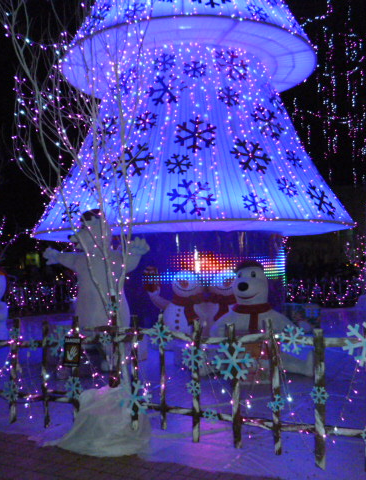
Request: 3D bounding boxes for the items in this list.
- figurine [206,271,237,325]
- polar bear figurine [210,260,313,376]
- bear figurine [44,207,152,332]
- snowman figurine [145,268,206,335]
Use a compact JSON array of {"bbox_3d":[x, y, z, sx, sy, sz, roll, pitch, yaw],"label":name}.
[{"bbox_3d":[0.748,1.117,8.700,0.850,1.150,0.650,-3,-1,0],"label":"figurine"},{"bbox_3d":[0.957,0.959,6.650,1.350,1.380,1.100,-3,-1,18],"label":"polar bear figurine"},{"bbox_3d":[-1.161,0.676,6.950,0.900,2.140,1.300,-2,-1,-41],"label":"bear figurine"},{"bbox_3d":[-0.118,1.145,8.700,1.050,1.170,0.650,-3,-1,0],"label":"snowman figurine"}]

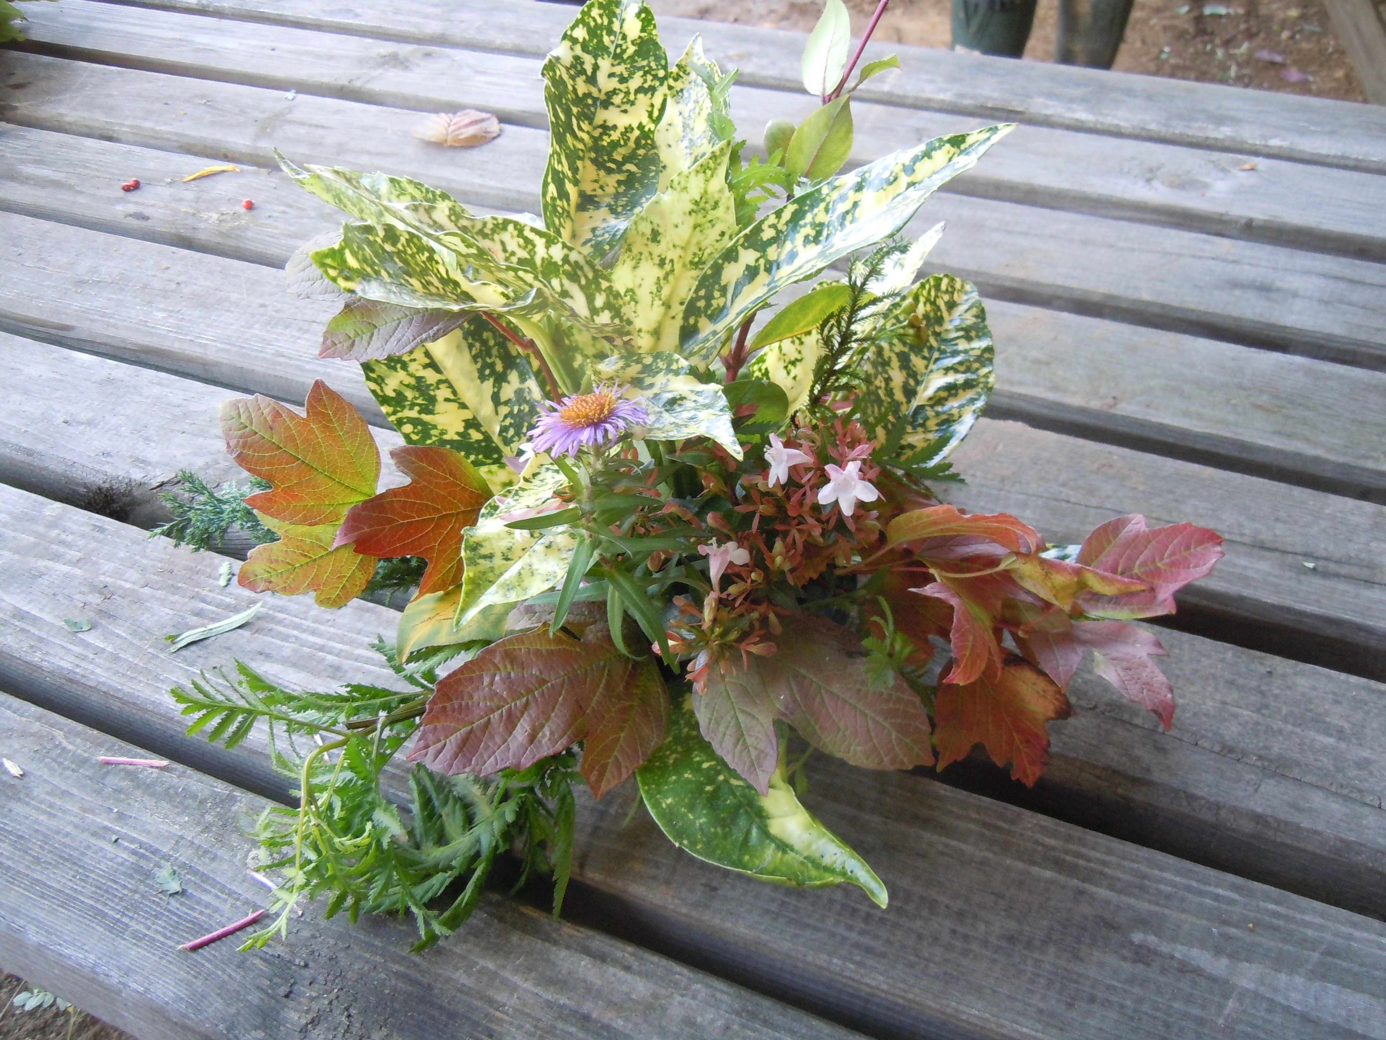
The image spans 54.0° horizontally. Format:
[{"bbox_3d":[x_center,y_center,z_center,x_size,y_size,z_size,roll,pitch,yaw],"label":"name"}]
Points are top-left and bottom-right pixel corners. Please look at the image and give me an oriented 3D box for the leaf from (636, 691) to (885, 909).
[{"bbox_3d":[0.017,0.100,0.439,0.038,0.022,0.097,-40,64,-16],"label":"leaf"}]

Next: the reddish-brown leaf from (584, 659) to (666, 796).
[{"bbox_3d":[-0.021,0.066,0.428,0.025,0.014,0.047,20,82,4],"label":"reddish-brown leaf"}]

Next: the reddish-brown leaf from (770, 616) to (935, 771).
[{"bbox_3d":[0.054,0.063,0.460,0.066,0.014,0.038,38,68,15],"label":"reddish-brown leaf"}]

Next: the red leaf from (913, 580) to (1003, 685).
[{"bbox_3d":[0.087,0.037,0.447,0.024,0.014,0.033,-27,62,9],"label":"red leaf"}]

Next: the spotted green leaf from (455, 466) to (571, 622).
[{"bbox_3d":[-0.059,0.009,0.456,0.038,0.019,0.068,39,84,6],"label":"spotted green leaf"}]

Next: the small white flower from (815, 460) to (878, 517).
[{"bbox_3d":[0.053,-0.010,0.471,0.022,0.013,0.020,0,79,-5],"label":"small white flower"}]

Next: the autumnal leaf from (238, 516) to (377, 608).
[{"bbox_3d":[-0.143,0.013,0.507,0.053,0.015,0.048,-21,72,-5],"label":"autumnal leaf"}]

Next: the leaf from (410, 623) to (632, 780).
[{"bbox_3d":[-0.056,0.065,0.449,0.080,0.018,0.058,-26,61,-8],"label":"leaf"}]

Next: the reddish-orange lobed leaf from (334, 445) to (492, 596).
[{"bbox_3d":[-0.099,0.000,0.478,0.057,0.014,0.056,-14,69,-2],"label":"reddish-orange lobed leaf"}]

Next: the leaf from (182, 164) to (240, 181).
[{"bbox_3d":[-0.294,-0.211,0.830,0.034,0.006,0.011,-16,42,-12],"label":"leaf"}]

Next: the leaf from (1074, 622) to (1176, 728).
[{"bbox_3d":[0.146,0.051,0.455,0.024,0.013,0.043,-33,63,-11],"label":"leaf"}]

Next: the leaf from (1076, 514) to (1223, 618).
[{"bbox_3d":[0.157,0.016,0.468,0.050,0.017,0.036,-5,59,9],"label":"leaf"}]

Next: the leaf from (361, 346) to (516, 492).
[{"bbox_3d":[-0.087,-0.044,0.517,0.054,0.016,0.077,-31,67,-8],"label":"leaf"}]

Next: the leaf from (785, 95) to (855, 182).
[{"bbox_3d":[0.043,-0.129,0.465,0.019,0.009,0.034,29,78,3],"label":"leaf"}]

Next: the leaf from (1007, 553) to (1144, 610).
[{"bbox_3d":[0.128,0.021,0.457,0.045,0.013,0.016,12,67,17],"label":"leaf"}]

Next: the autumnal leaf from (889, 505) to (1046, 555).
[{"bbox_3d":[0.094,0.003,0.469,0.054,0.018,0.026,2,21,-3],"label":"autumnal leaf"}]

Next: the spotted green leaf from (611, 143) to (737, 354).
[{"bbox_3d":[-0.006,-0.092,0.461,0.035,0.079,0.016,20,6,-3],"label":"spotted green leaf"}]

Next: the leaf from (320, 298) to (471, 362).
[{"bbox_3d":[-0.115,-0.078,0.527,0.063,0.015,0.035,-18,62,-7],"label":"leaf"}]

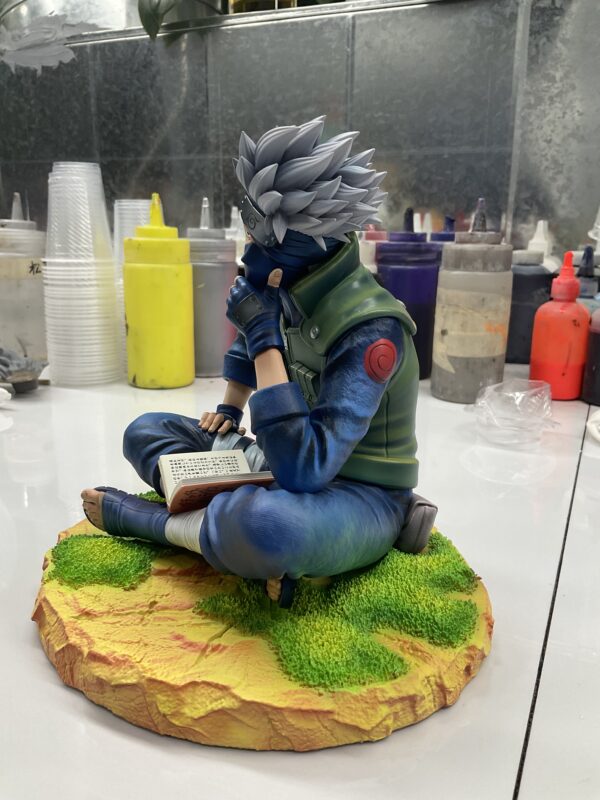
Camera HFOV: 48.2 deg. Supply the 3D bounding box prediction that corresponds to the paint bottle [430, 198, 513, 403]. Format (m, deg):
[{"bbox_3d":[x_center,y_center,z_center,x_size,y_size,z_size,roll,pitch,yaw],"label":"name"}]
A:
[{"bbox_3d":[0.176,-0.102,0.683,0.074,0.199,0.074,4,14,14],"label":"paint bottle"}]

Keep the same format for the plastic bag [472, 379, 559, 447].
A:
[{"bbox_3d":[0.180,0.009,0.562,0.070,0.041,0.068,1,14,0],"label":"plastic bag"}]

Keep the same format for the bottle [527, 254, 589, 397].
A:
[{"bbox_3d":[0.275,-0.079,0.700,0.054,0.148,0.054,6,15,21],"label":"bottle"}]

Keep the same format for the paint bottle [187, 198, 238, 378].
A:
[{"bbox_3d":[-0.107,-0.133,0.792,0.072,0.202,0.072,-1,14,-7],"label":"paint bottle"}]

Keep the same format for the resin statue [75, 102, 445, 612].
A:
[{"bbox_3d":[-0.018,-0.021,0.292,0.154,0.186,0.123,-3,14,-15],"label":"resin statue"}]

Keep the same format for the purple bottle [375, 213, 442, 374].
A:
[{"bbox_3d":[0.127,-0.126,0.790,0.071,0.193,0.071,3,14,9],"label":"purple bottle"}]

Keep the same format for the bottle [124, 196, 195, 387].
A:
[{"bbox_3d":[-0.157,-0.121,0.736,0.075,0.204,0.075,-2,14,-12],"label":"bottle"}]

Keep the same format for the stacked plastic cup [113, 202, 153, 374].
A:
[{"bbox_3d":[-0.192,-0.137,0.808,0.074,0.201,0.074,-3,14,-13],"label":"stacked plastic cup"}]

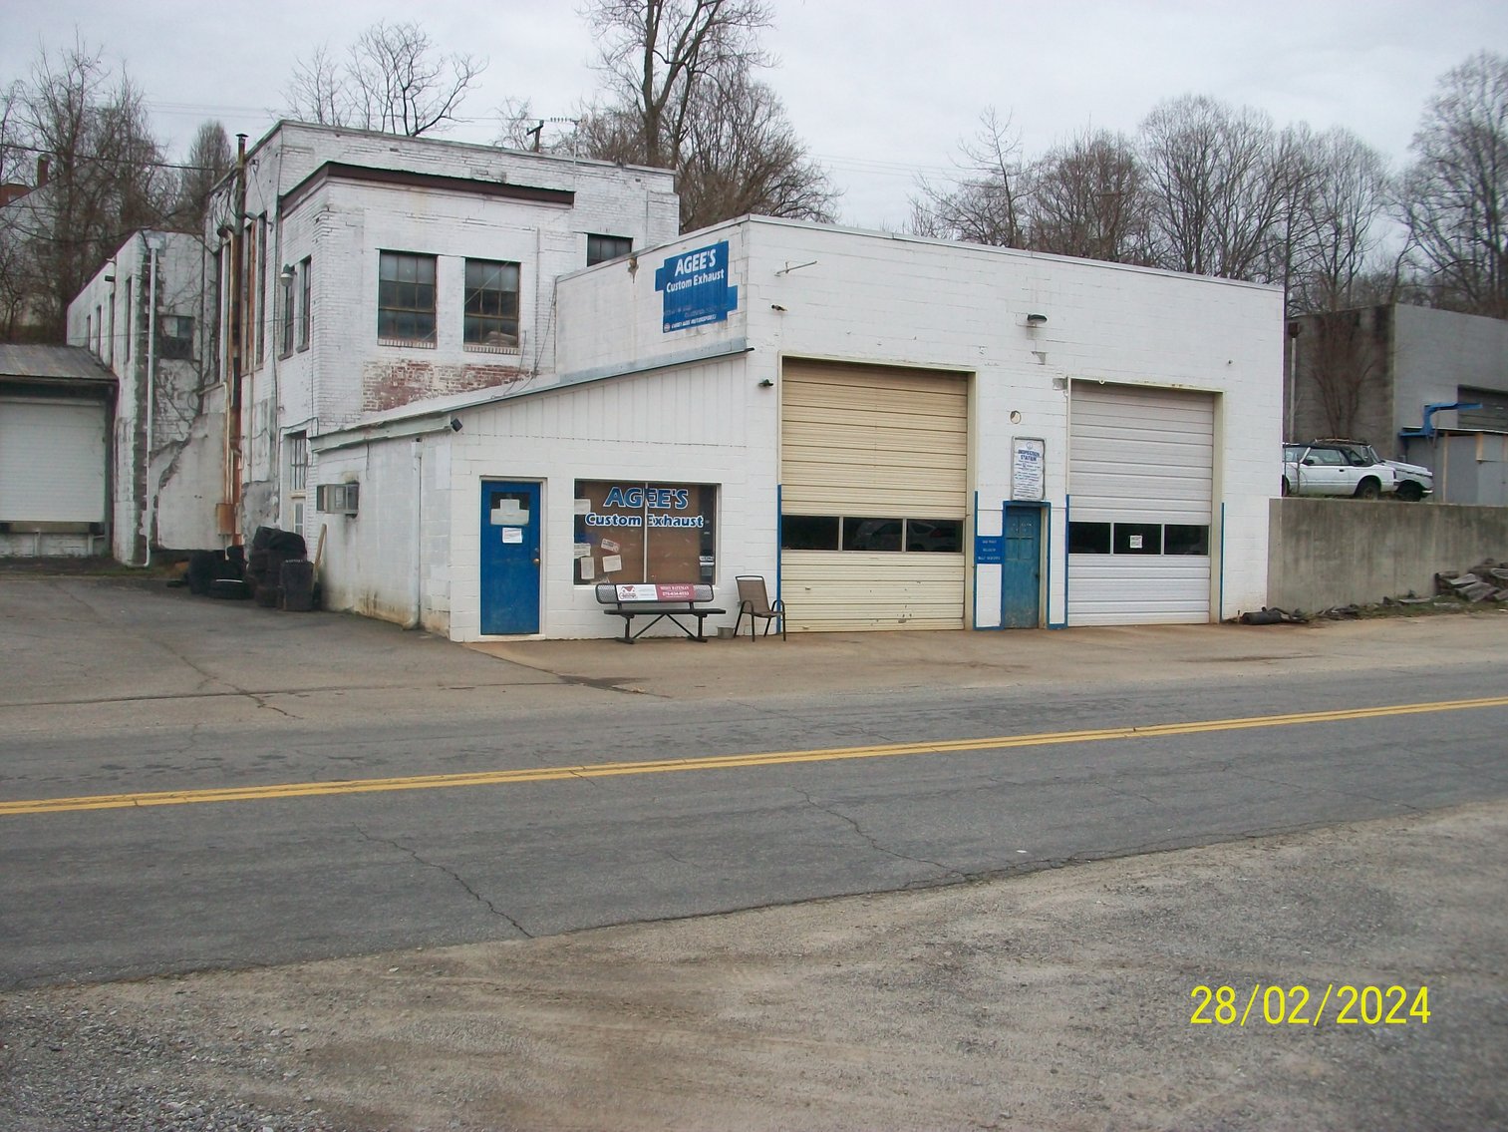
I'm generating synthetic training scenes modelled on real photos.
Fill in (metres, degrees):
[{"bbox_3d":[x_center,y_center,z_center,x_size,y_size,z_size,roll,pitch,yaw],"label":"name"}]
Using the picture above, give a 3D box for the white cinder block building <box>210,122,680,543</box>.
[{"bbox_3d":[-6.309,-4.009,31.806,8.543,8.995,9.950,-1,2,-31],"label":"white cinder block building"}]

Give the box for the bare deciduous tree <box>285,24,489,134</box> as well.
[{"bbox_3d":[-12.900,-14.900,51.500,7.000,8.200,6.500,0,1,0],"label":"bare deciduous tree"}]

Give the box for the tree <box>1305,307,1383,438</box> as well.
[{"bbox_3d":[15.700,-4.300,39.500,2.200,5.000,2.100,0,1,0],"label":"tree"}]

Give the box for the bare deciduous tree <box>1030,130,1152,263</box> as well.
[{"bbox_3d":[14.700,-14.400,64.000,5.600,9.300,5.600,0,1,0],"label":"bare deciduous tree"}]

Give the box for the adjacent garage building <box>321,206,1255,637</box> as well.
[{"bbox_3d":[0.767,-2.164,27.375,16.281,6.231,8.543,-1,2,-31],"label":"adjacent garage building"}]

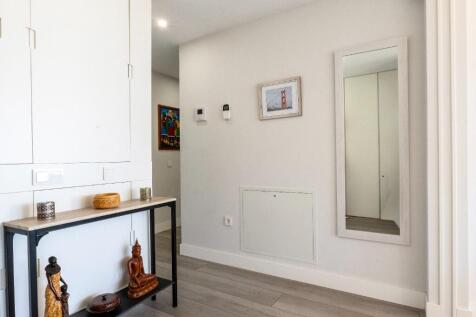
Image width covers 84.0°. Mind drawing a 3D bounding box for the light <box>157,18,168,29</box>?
[{"bbox_3d":[-0.718,-1.286,2.519,0.100,0.030,0.100,-1,0,30],"label":"light"}]

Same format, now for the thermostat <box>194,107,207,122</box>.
[{"bbox_3d":[-0.400,-0.481,2.840,0.140,0.140,0.030,-1,0,30],"label":"thermostat"}]

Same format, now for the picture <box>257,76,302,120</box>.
[{"bbox_3d":[0.384,-0.536,2.387,0.415,0.340,0.025,-1,0,30],"label":"picture"}]

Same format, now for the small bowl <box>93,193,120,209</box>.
[{"bbox_3d":[-0.816,0.266,1.653,0.146,0.080,0.146,-1,0,30],"label":"small bowl"}]

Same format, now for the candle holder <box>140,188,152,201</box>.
[{"bbox_3d":[-0.676,0.263,1.943,0.075,0.082,0.075,-1,0,30],"label":"candle holder"}]

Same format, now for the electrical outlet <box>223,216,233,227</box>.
[{"bbox_3d":[-0.100,0.638,2.681,0.085,0.087,0.020,-1,0,30],"label":"electrical outlet"}]

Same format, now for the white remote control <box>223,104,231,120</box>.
[{"bbox_3d":[-0.110,-0.465,2.671,0.065,0.155,0.030,-1,0,30],"label":"white remote control"}]

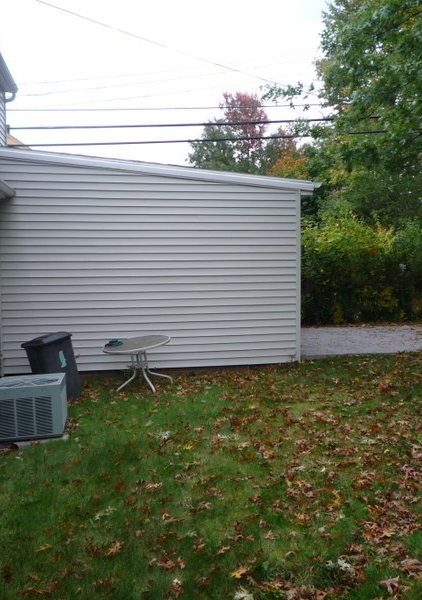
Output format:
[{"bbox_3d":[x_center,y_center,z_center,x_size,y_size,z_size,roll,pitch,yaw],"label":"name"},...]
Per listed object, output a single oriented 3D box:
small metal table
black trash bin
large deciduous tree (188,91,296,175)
[{"bbox_3d":[-0.961,0.917,8.103,0.991,0.651,0.991,-9,8,-10],"label":"small metal table"},{"bbox_3d":[-2.159,0.906,7.869,0.516,0.816,0.547,-6,8,46],"label":"black trash bin"},{"bbox_3d":[2.064,-7.055,38.384,7.000,13.469,7.000,-1,3,-11],"label":"large deciduous tree"}]

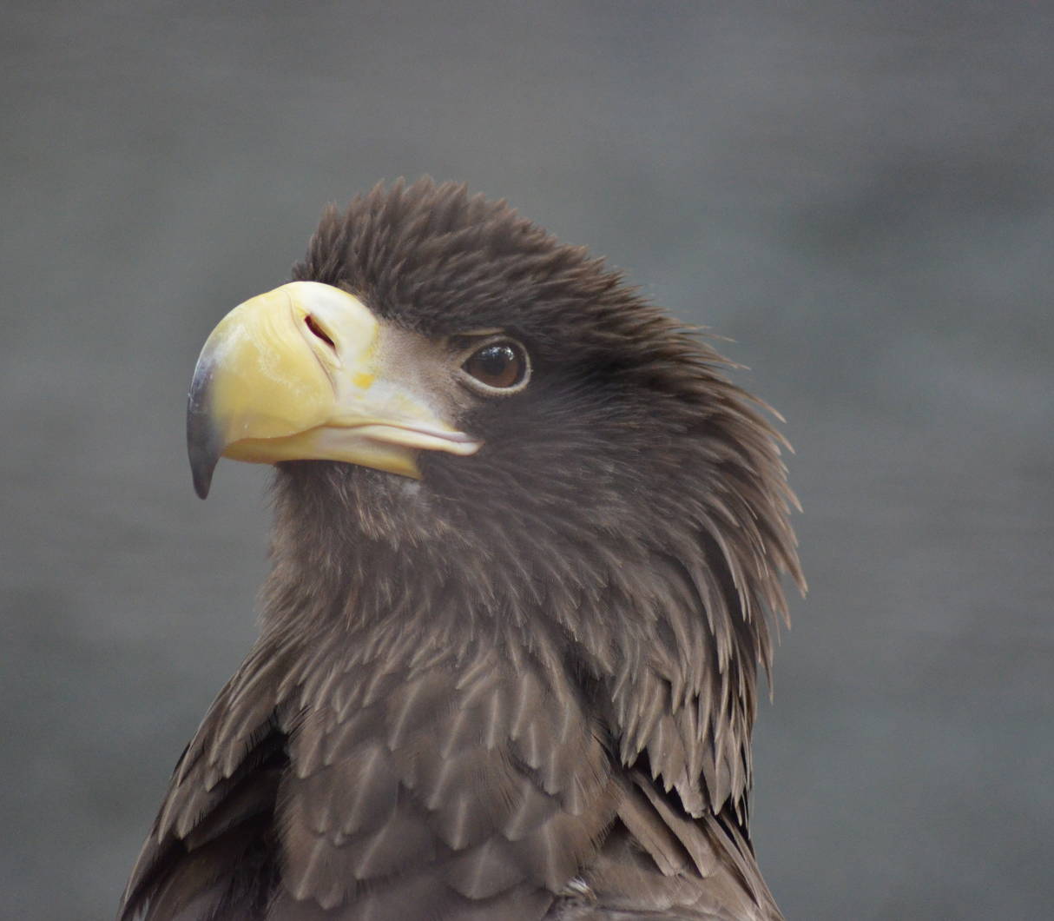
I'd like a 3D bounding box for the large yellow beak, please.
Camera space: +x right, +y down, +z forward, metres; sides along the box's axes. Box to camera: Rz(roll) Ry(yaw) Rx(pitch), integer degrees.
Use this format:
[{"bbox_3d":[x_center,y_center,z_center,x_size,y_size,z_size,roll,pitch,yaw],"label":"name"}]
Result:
[{"bbox_3d":[-0.069,-0.024,4.200,0.098,0.071,0.050,0,0,-32],"label":"large yellow beak"}]

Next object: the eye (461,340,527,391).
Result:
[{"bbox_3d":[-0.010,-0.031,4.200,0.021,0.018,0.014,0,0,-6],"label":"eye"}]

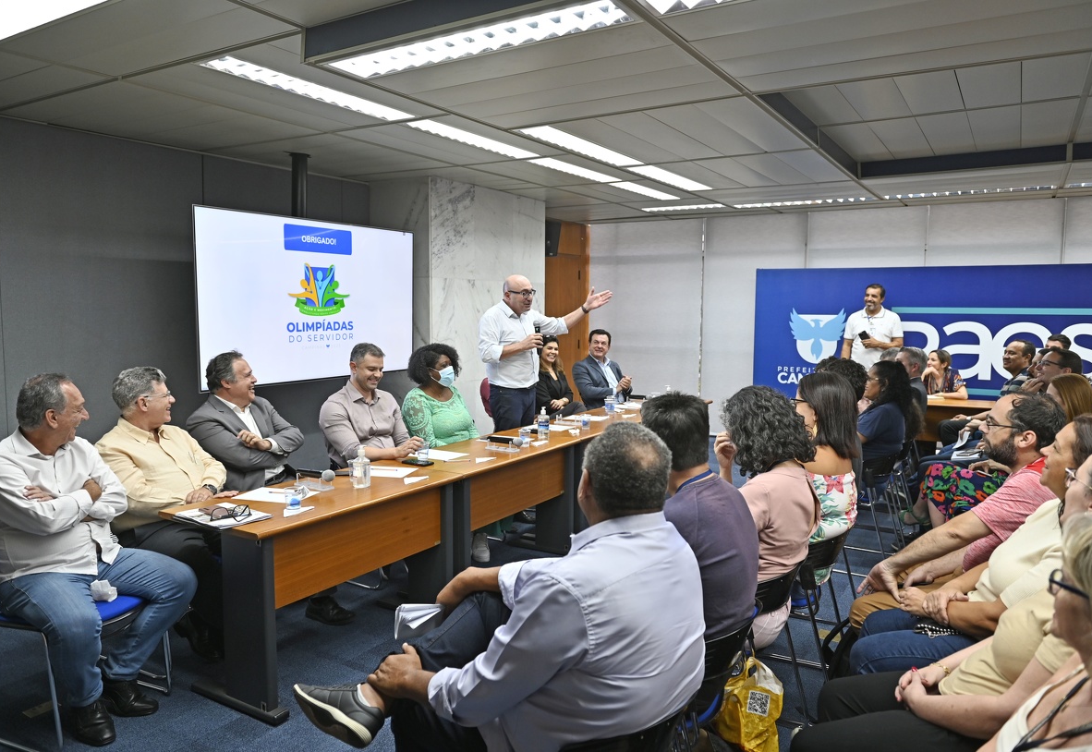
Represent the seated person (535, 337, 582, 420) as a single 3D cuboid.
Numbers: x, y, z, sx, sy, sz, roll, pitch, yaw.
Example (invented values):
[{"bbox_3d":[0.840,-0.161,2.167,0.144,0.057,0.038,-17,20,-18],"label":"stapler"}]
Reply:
[{"bbox_3d":[0.174,0.327,6.434,0.850,1.310,0.500,6,8,42],"label":"seated person"}]

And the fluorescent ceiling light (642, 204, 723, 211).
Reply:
[{"bbox_3d":[1.573,-1.767,7.803,1.180,0.060,0.190,4,7,32],"label":"fluorescent ceiling light"}]

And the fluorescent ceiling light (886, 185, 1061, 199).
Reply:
[{"bbox_3d":[3.579,-1.600,6.420,1.290,0.080,0.240,4,7,32],"label":"fluorescent ceiling light"}]

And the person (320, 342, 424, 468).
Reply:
[{"bbox_3d":[-0.911,0.496,4.399,0.800,1.360,0.550,5,7,38],"label":"person"}]

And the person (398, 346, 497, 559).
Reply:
[{"bbox_3d":[-0.645,0.451,4.857,0.800,1.300,0.510,5,7,40],"label":"person"}]

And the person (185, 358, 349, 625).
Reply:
[{"bbox_3d":[-1.402,0.541,3.777,0.820,1.320,0.600,4,7,32],"label":"person"}]

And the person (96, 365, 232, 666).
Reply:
[{"bbox_3d":[-1.671,0.601,3.348,0.780,1.280,0.550,5,7,37],"label":"person"}]

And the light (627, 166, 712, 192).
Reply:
[{"bbox_3d":[0.892,-1.412,5.340,0.190,0.060,1.180,4,7,32],"label":"light"}]

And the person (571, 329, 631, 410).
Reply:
[{"bbox_3d":[0.682,0.258,6.931,0.820,1.360,0.580,5,7,38],"label":"person"}]

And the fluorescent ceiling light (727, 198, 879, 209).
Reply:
[{"bbox_3d":[2.249,-1.520,6.556,1.180,0.060,0.190,4,7,32],"label":"fluorescent ceiling light"}]

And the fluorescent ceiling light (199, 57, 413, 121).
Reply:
[{"bbox_3d":[-1.087,-1.372,3.609,0.190,0.060,1.180,4,7,32],"label":"fluorescent ceiling light"}]

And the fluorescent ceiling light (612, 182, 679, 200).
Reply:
[{"bbox_3d":[0.883,-1.641,6.584,0.220,0.080,1.190,4,7,32],"label":"fluorescent ceiling light"}]

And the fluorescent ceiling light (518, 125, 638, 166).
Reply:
[{"bbox_3d":[0.228,-1.313,4.285,0.190,0.060,1.180,4,7,32],"label":"fluorescent ceiling light"}]

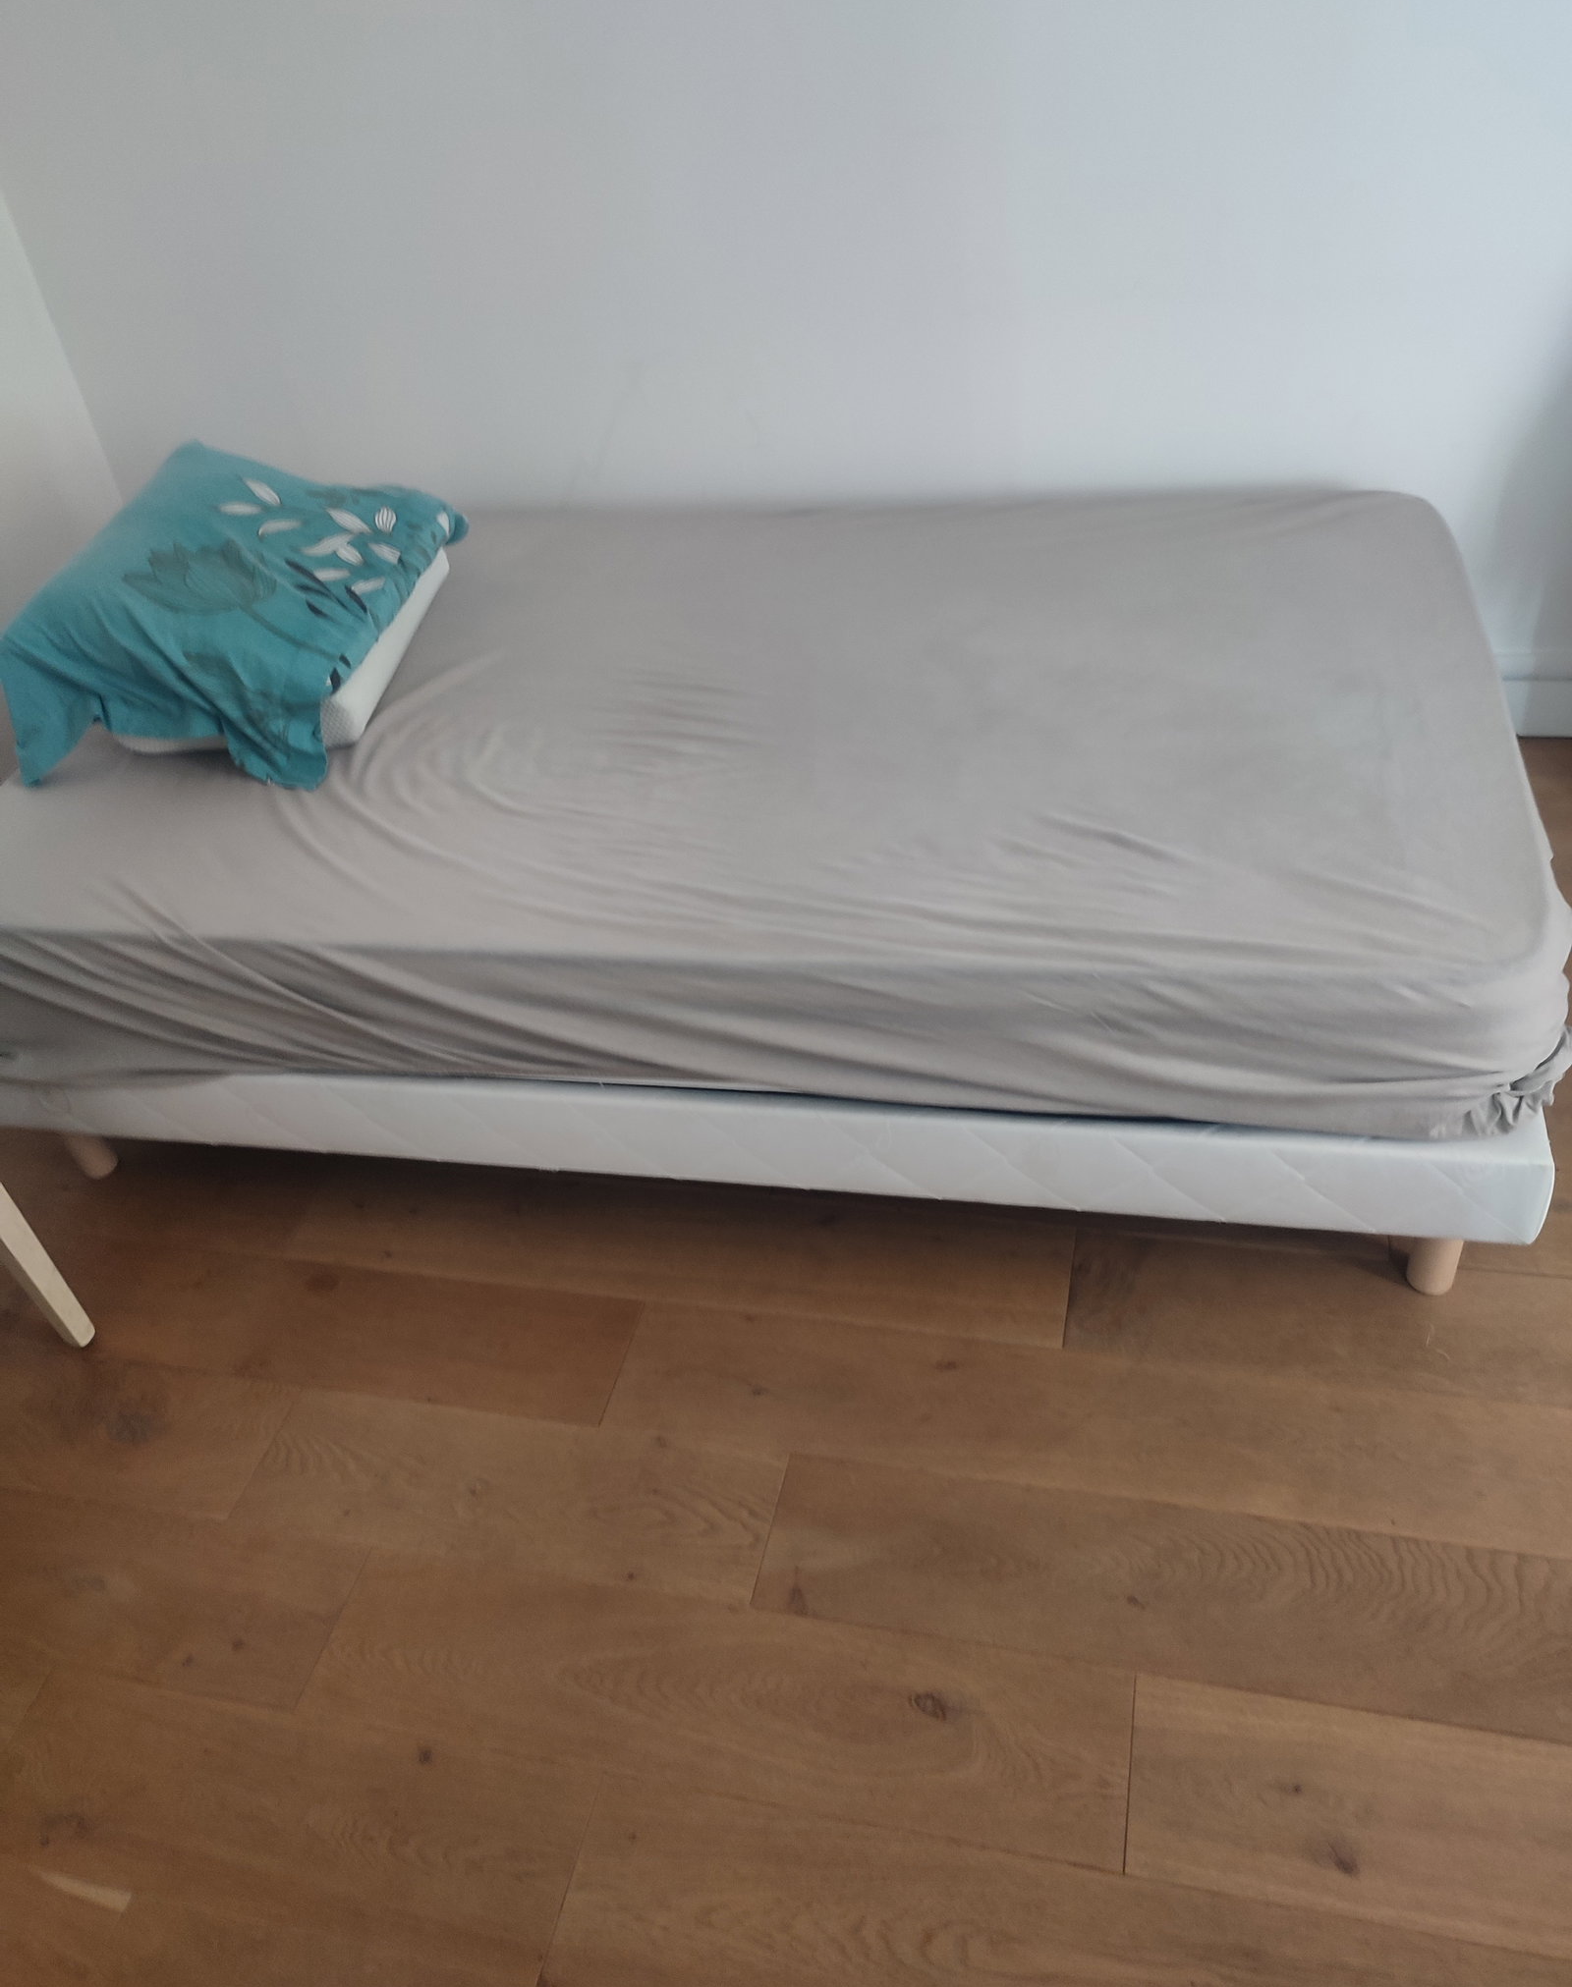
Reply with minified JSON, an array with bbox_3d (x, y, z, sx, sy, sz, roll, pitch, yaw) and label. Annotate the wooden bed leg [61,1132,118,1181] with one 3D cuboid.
[{"bbox_3d":[-0.998,0.189,2.138,0.055,0.155,0.055,3,40,13],"label":"wooden bed leg"}]

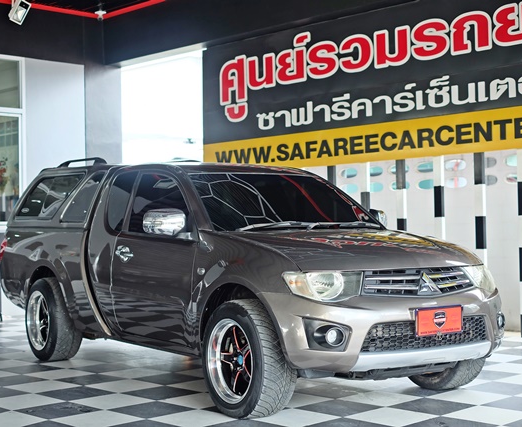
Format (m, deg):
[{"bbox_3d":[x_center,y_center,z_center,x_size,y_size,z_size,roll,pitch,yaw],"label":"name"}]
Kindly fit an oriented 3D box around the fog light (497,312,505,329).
[{"bbox_3d":[1.470,0.663,5.812,0.100,0.100,0.060,0,-1,-34],"label":"fog light"}]

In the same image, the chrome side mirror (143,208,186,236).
[{"bbox_3d":[-0.636,0.058,6.141,0.250,0.175,0.130,0,-1,-34],"label":"chrome side mirror"}]

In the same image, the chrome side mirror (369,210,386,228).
[{"bbox_3d":[0.850,0.051,7.151,0.250,0.175,0.130,0,-1,-34],"label":"chrome side mirror"}]

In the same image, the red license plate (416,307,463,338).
[{"bbox_3d":[1.015,0.608,5.330,0.365,0.165,0.022,0,-1,-34],"label":"red license plate"}]

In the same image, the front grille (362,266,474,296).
[{"bbox_3d":[0.933,0.401,5.434,0.880,0.170,0.140,0,-1,-34],"label":"front grille"}]

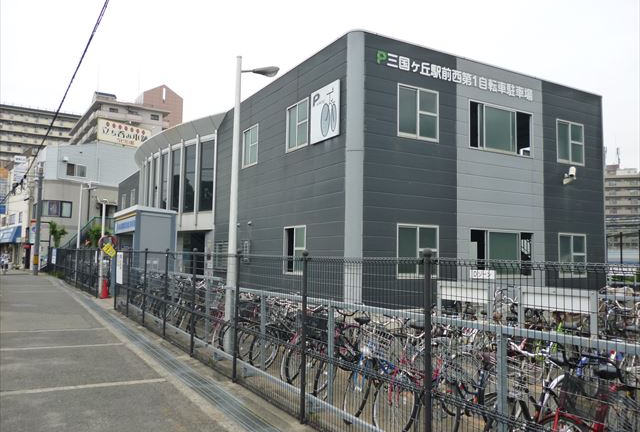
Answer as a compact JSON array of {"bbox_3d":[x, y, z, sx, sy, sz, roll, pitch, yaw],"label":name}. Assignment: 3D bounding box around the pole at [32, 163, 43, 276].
[{"bbox_3d":[-19.859,0.221,36.602,0.340,7.900,0.340,3,-5,-30],"label":"pole"}]

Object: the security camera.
[{"bbox_3d":[8.682,-1.408,17.994,0.380,0.550,0.480,0,-4,9],"label":"security camera"}]

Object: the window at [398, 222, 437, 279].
[{"bbox_3d":[2.810,1.016,14.735,1.540,1.550,0.120,3,-5,-30],"label":"window"}]

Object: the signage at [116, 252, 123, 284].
[{"bbox_3d":[-6.252,1.634,16.174,0.030,0.980,1.020,3,-5,-30],"label":"signage"}]

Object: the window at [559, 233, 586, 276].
[{"bbox_3d":[8.913,1.396,18.224,1.560,1.580,0.120,3,-5,-30],"label":"window"}]

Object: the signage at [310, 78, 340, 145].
[{"bbox_3d":[0.175,-2.977,15.012,0.100,1.570,1.620,3,-5,-30],"label":"signage"}]

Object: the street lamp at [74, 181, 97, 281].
[{"bbox_3d":[-13.606,0.928,30.086,0.850,5.730,0.250,3,-5,-30],"label":"street lamp"}]

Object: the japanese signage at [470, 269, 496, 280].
[{"bbox_3d":[3.898,1.410,12.402,0.040,0.210,0.760,3,-5,-30],"label":"japanese signage"}]

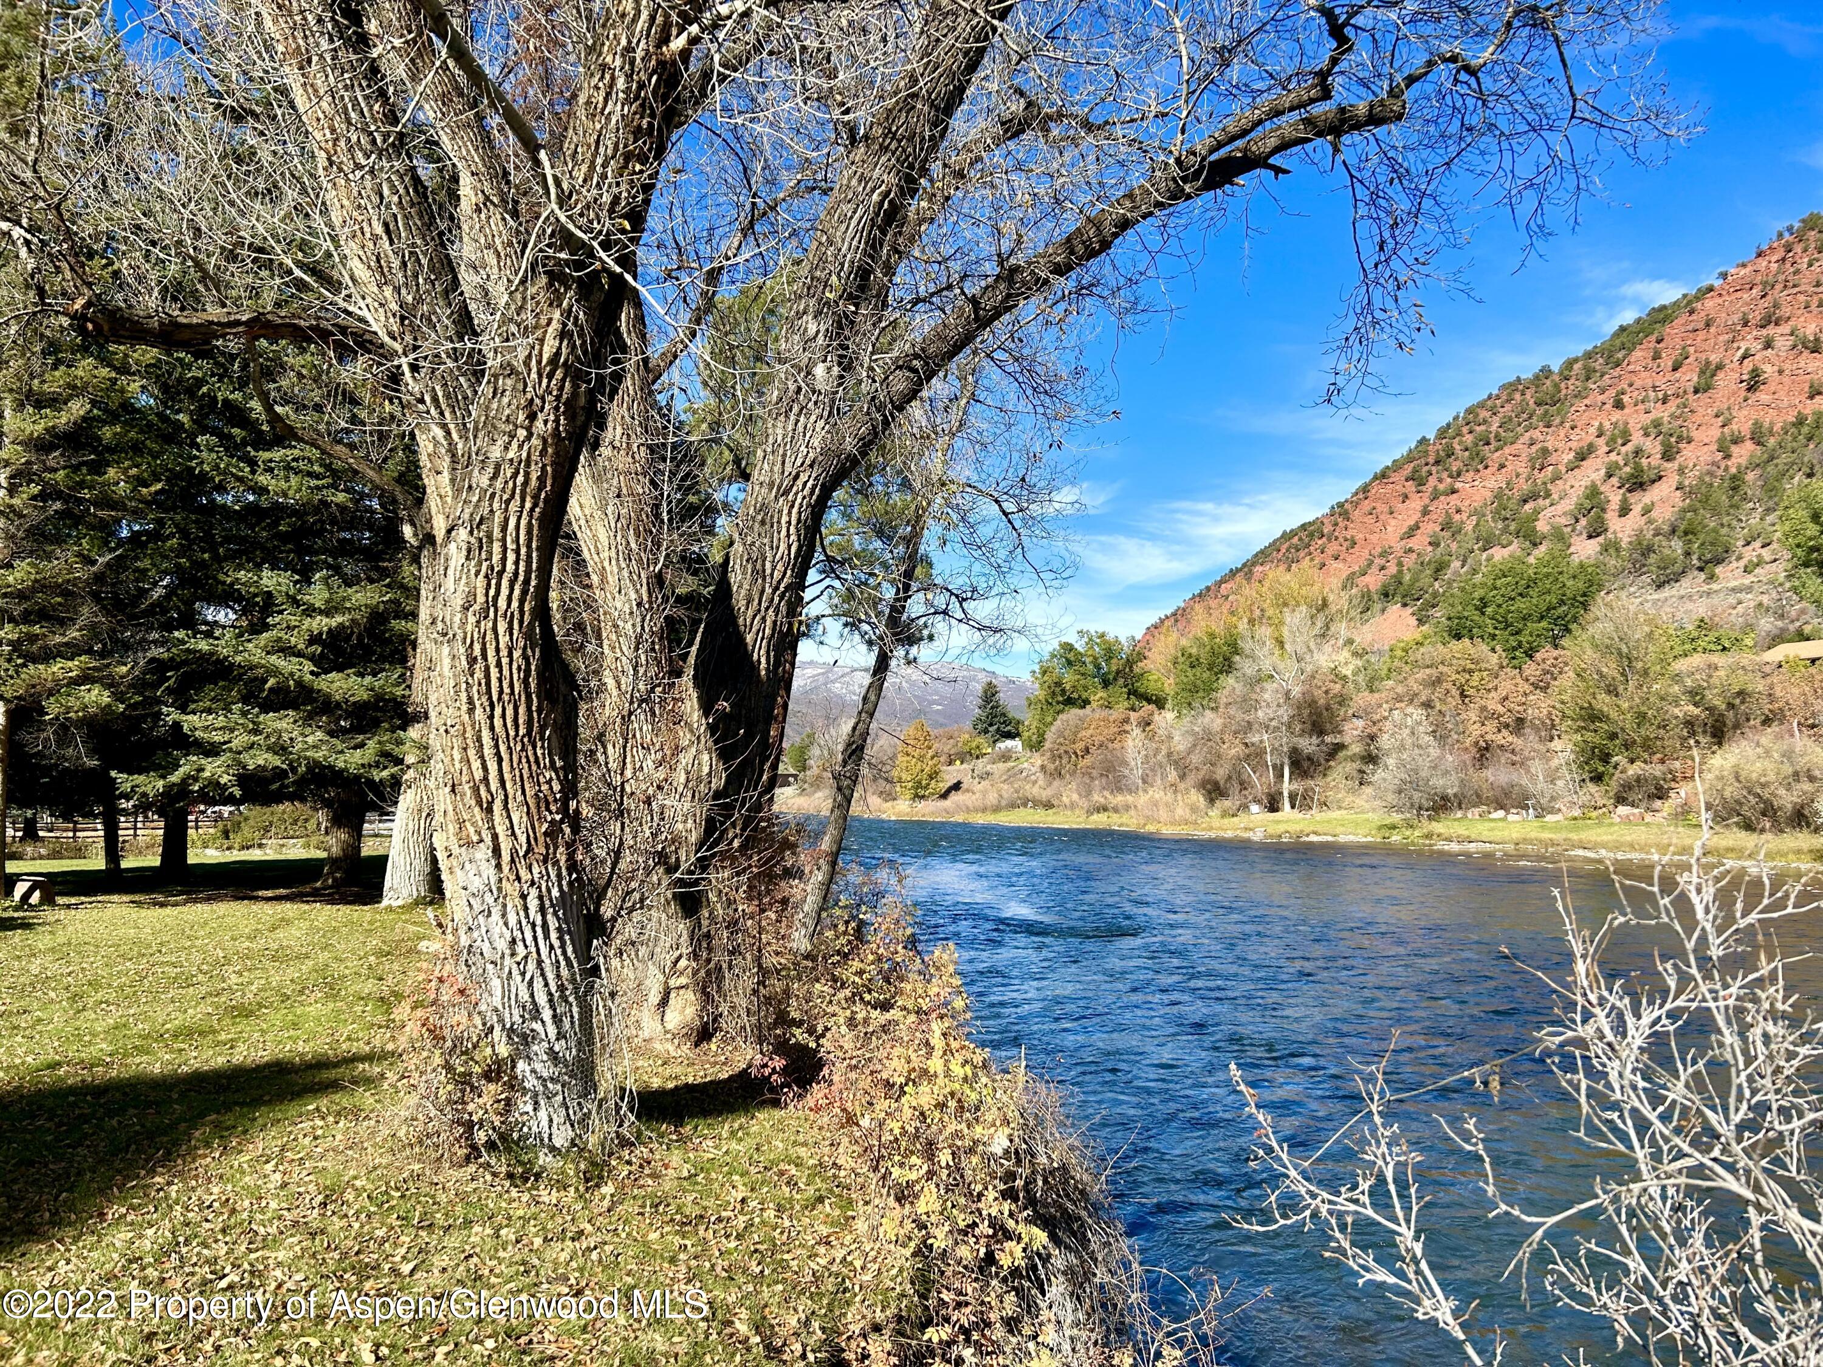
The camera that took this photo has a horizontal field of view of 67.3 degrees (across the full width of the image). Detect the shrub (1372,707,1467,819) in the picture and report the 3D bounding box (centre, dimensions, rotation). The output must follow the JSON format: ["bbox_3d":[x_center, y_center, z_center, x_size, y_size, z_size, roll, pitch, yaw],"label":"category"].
[{"bbox_3d":[27.694,4.447,75.000,5.070,6.040,4.560,-2,-4,20],"label":"shrub"}]

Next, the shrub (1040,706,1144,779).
[{"bbox_3d":[14.474,5.092,110.000,7.990,6.500,6.390,-1,-4,7],"label":"shrub"}]

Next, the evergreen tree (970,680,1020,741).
[{"bbox_3d":[9.736,3.578,160.000,5.810,7.830,5.520,0,-4,3],"label":"evergreen tree"}]

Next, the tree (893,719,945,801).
[{"bbox_3d":[0.686,7.414,132.000,4.930,7.670,4.680,0,-4,0],"label":"tree"}]

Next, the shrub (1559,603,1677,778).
[{"bbox_3d":[39.725,0.400,77.000,6.760,10.130,5.750,-2,-5,27],"label":"shrub"}]

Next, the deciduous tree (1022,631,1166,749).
[{"bbox_3d":[17.042,1.132,128.000,13.040,12.000,10.430,-1,-4,8],"label":"deciduous tree"}]

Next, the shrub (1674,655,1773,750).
[{"bbox_3d":[47.264,1.123,80.000,5.570,5.710,5.010,-2,-5,31],"label":"shrub"}]

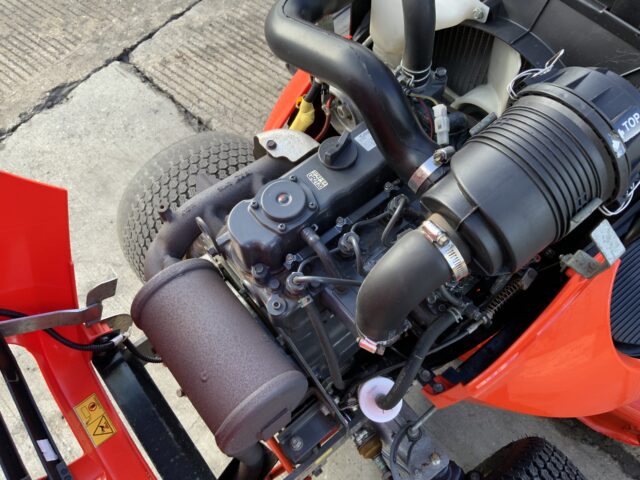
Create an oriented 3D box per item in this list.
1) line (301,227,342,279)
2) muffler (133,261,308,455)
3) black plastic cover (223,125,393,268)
[{"bbox_3d":[0.003,0.016,0.614,0.022,0.045,0.072,-36,71,-12],"label":"line"},{"bbox_3d":[-0.118,0.132,0.631,0.118,0.118,0.196,-36,71,-12],"label":"muffler"},{"bbox_3d":[-0.003,-0.050,0.633,0.225,0.076,0.078,-36,71,-12],"label":"black plastic cover"}]

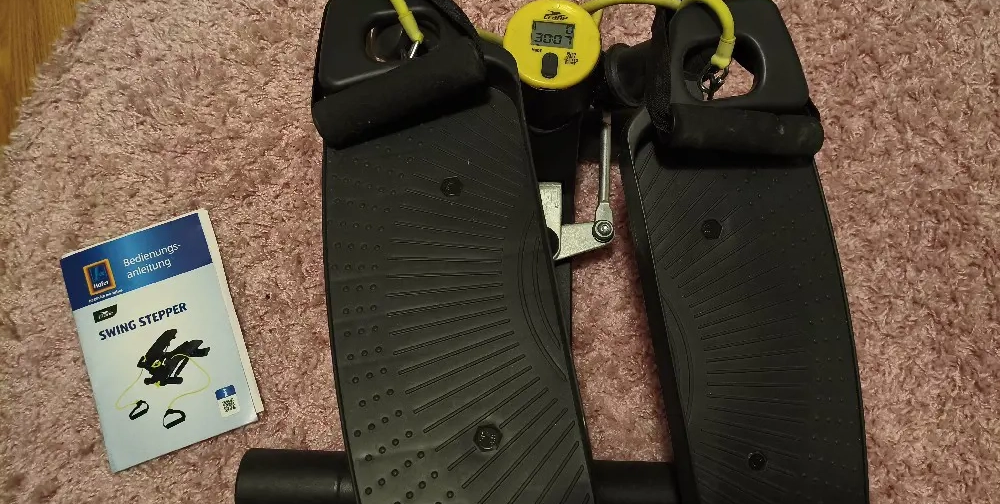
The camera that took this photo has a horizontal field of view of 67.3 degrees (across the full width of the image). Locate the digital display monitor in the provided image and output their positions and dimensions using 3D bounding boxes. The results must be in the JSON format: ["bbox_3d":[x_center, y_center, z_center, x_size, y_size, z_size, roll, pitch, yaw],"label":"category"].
[{"bbox_3d":[0.043,-0.173,0.602,0.033,0.005,0.021,5,77,4],"label":"digital display monitor"}]

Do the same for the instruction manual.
[{"bbox_3d":[-0.322,0.080,0.713,0.151,0.009,0.211,-20,78,-1],"label":"instruction manual"}]

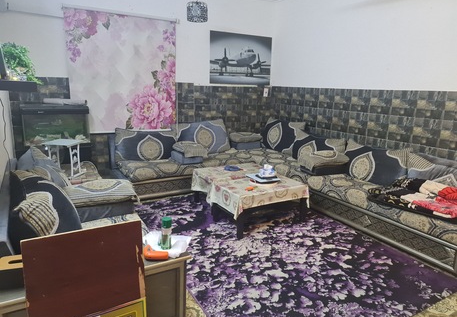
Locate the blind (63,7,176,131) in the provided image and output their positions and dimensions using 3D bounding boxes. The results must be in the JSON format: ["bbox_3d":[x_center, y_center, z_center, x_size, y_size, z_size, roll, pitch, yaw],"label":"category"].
[{"bbox_3d":[-1.370,-1.135,4.471,1.461,1.572,0.070,-6,14,-31],"label":"blind"}]

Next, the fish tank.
[{"bbox_3d":[-2.063,-0.410,3.973,0.705,0.465,0.360,-6,14,-31],"label":"fish tank"}]

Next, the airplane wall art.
[{"bbox_3d":[0.227,-1.611,5.389,1.188,0.783,0.028,-6,14,-31],"label":"airplane wall art"}]

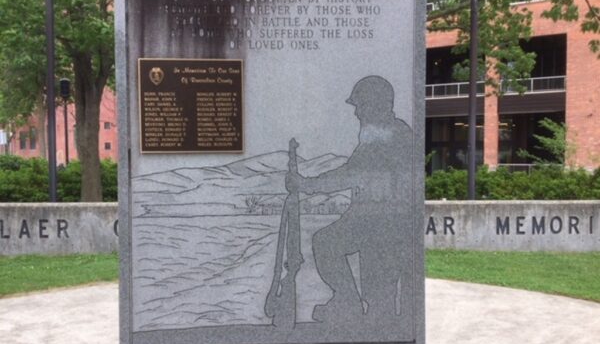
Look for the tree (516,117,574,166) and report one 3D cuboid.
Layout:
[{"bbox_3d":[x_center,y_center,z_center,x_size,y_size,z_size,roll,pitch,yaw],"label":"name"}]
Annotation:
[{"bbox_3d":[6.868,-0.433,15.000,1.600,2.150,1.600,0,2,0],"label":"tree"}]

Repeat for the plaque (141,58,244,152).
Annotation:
[{"bbox_3d":[-0.576,-0.348,2.855,0.545,0.498,0.025,0,2,-3],"label":"plaque"}]

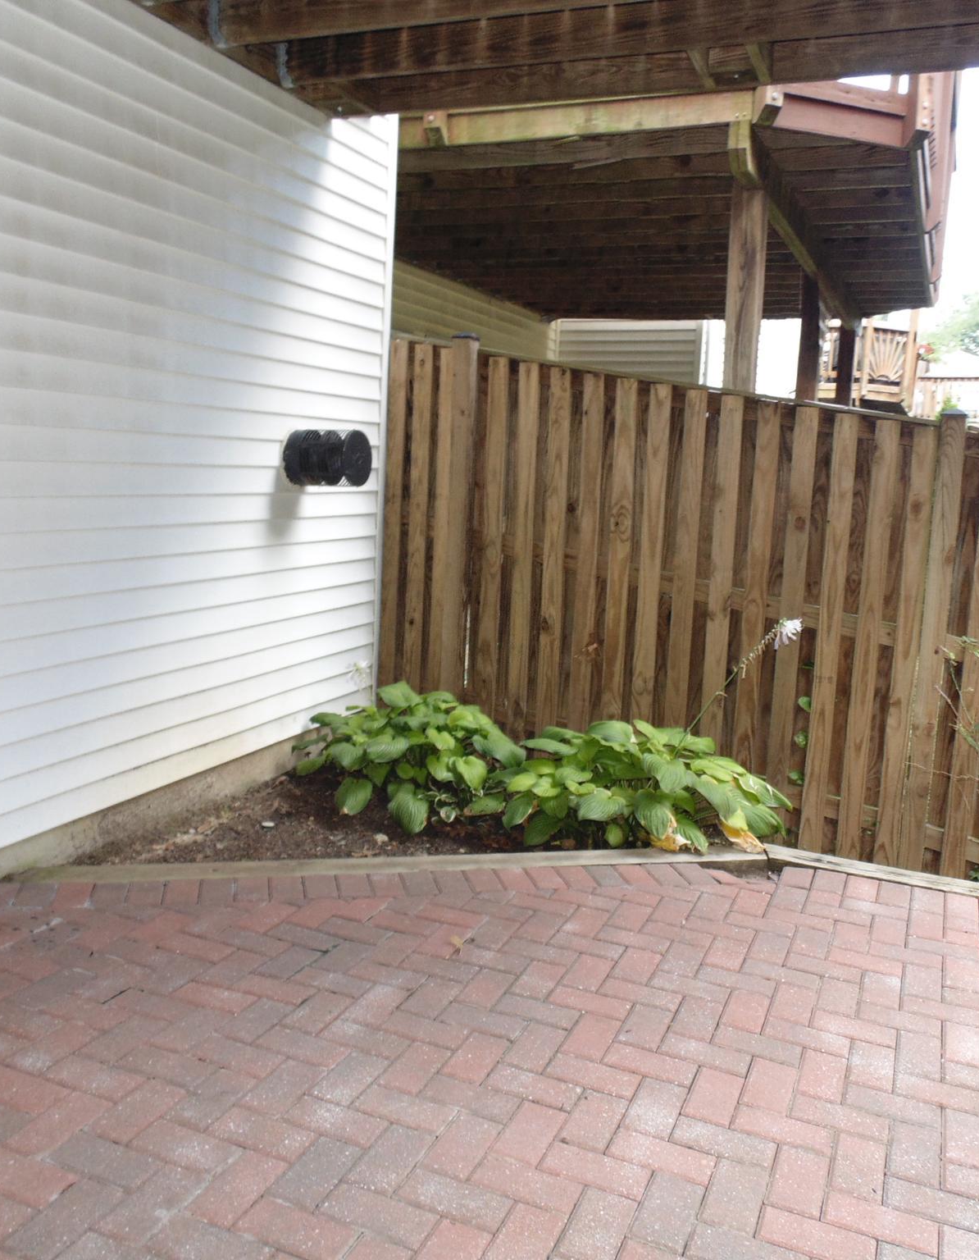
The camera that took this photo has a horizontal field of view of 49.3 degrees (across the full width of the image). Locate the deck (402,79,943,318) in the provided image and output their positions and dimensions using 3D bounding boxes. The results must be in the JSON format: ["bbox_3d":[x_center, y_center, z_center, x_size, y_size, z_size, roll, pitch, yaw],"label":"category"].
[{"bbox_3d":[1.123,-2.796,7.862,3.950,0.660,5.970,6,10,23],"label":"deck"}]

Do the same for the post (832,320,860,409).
[{"bbox_3d":[3.233,-1.326,9.952,0.140,2.700,0.140,6,10,23],"label":"post"}]

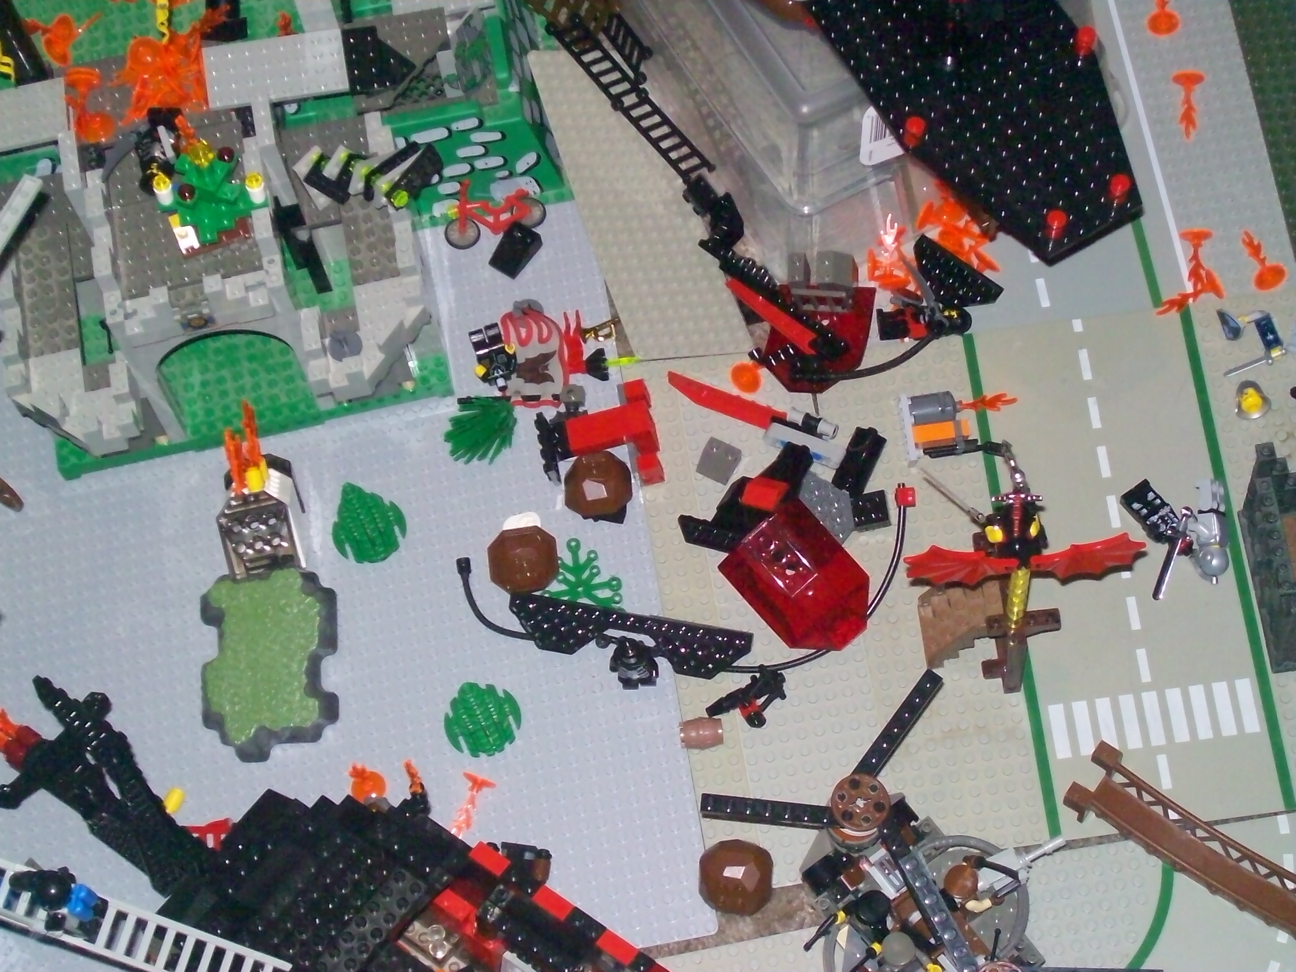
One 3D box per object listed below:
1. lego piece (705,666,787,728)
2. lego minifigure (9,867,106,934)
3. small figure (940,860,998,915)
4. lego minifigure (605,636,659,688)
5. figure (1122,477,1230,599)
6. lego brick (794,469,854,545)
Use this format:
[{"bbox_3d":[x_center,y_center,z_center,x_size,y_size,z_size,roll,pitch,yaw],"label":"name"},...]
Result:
[{"bbox_3d":[0.047,0.097,1.192,0.039,0.013,0.023,-30,66,-7],"label":"lego piece"},{"bbox_3d":[-0.260,0.183,1.155,0.031,0.035,0.024,17,69,13],"label":"lego minifigure"},{"bbox_3d":[0.138,0.172,1.120,0.022,0.040,0.024,-17,65,-1],"label":"small figure"},{"bbox_3d":[-0.007,0.080,1.191,0.023,0.040,0.015,-8,66,3],"label":"lego minifigure"},{"bbox_3d":[0.243,0.021,1.203,0.044,0.018,0.058,-8,66,3],"label":"figure"},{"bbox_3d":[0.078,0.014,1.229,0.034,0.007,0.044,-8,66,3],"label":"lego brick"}]

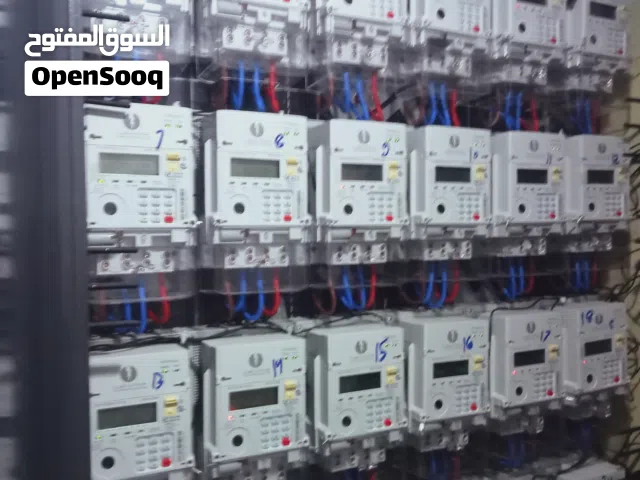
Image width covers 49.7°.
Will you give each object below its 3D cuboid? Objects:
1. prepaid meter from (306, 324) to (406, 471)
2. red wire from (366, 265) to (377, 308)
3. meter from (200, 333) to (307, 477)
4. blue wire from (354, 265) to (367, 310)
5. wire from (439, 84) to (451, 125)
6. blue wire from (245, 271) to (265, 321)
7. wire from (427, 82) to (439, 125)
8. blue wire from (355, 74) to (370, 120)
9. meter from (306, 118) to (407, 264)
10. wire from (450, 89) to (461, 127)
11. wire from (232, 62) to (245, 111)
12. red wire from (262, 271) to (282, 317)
[{"bbox_3d":[0.052,0.229,1.019,0.134,0.195,0.065,-1,2,-30],"label":"prepaid meter"},{"bbox_3d":[0.071,0.064,0.946,0.009,0.059,0.013,-1,2,-29],"label":"red wire"},{"bbox_3d":[-0.089,0.236,0.942,0.138,0.201,0.064,-2,2,-29],"label":"meter"},{"bbox_3d":[0.057,0.067,0.967,0.014,0.066,0.012,-1,2,-29],"label":"blue wire"},{"bbox_3d":[0.187,-0.204,1.037,0.015,0.073,0.012,-1,2,-29],"label":"wire"},{"bbox_3d":[-0.082,0.070,0.862,0.018,0.064,0.019,-1,2,-29],"label":"blue wire"},{"bbox_3d":[0.180,-0.216,1.102,0.015,0.067,0.018,-2,2,-29],"label":"wire"},{"bbox_3d":[0.063,-0.212,1.025,0.018,0.068,0.016,-1,2,-29],"label":"blue wire"},{"bbox_3d":[0.055,-0.069,1.020,0.134,0.200,0.065,-1,2,-29],"label":"meter"},{"bbox_3d":[0.198,-0.194,1.010,0.009,0.054,0.012,-1,2,-29],"label":"wire"},{"bbox_3d":[-0.109,-0.207,0.925,0.009,0.067,0.016,-1,2,-28],"label":"wire"},{"bbox_3d":[-0.066,0.074,0.956,0.019,0.064,0.022,-1,2,-28],"label":"red wire"}]

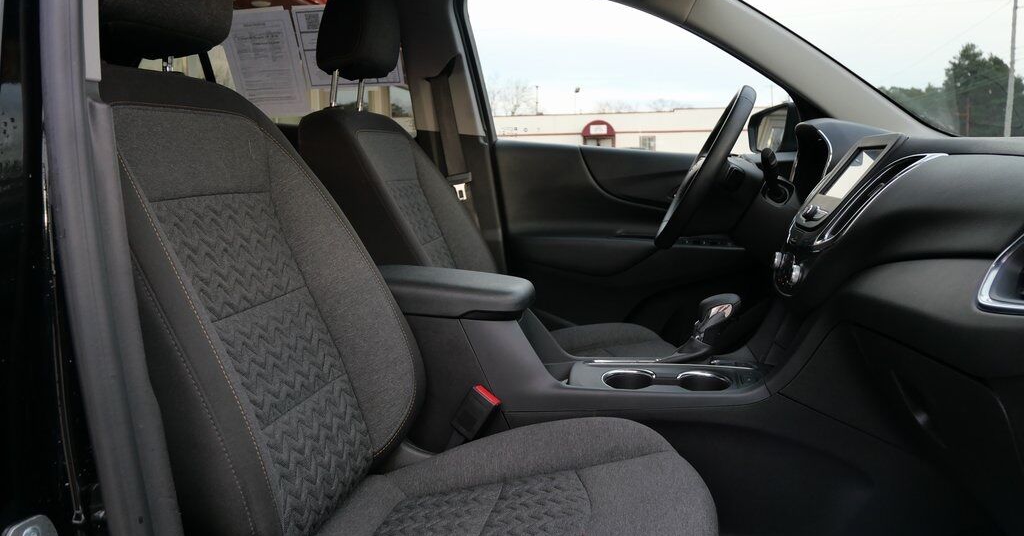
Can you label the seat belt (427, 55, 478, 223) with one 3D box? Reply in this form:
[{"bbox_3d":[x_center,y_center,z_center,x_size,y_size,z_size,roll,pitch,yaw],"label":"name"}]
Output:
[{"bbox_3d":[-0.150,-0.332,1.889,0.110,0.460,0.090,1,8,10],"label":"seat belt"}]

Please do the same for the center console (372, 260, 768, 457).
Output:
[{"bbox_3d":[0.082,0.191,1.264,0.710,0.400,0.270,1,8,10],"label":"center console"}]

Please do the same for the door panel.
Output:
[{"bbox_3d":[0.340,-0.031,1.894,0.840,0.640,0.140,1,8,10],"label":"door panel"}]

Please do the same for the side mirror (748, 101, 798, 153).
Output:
[{"bbox_3d":[0.756,-0.406,2.063,0.140,0.160,0.230,-2,8,-10],"label":"side mirror"}]

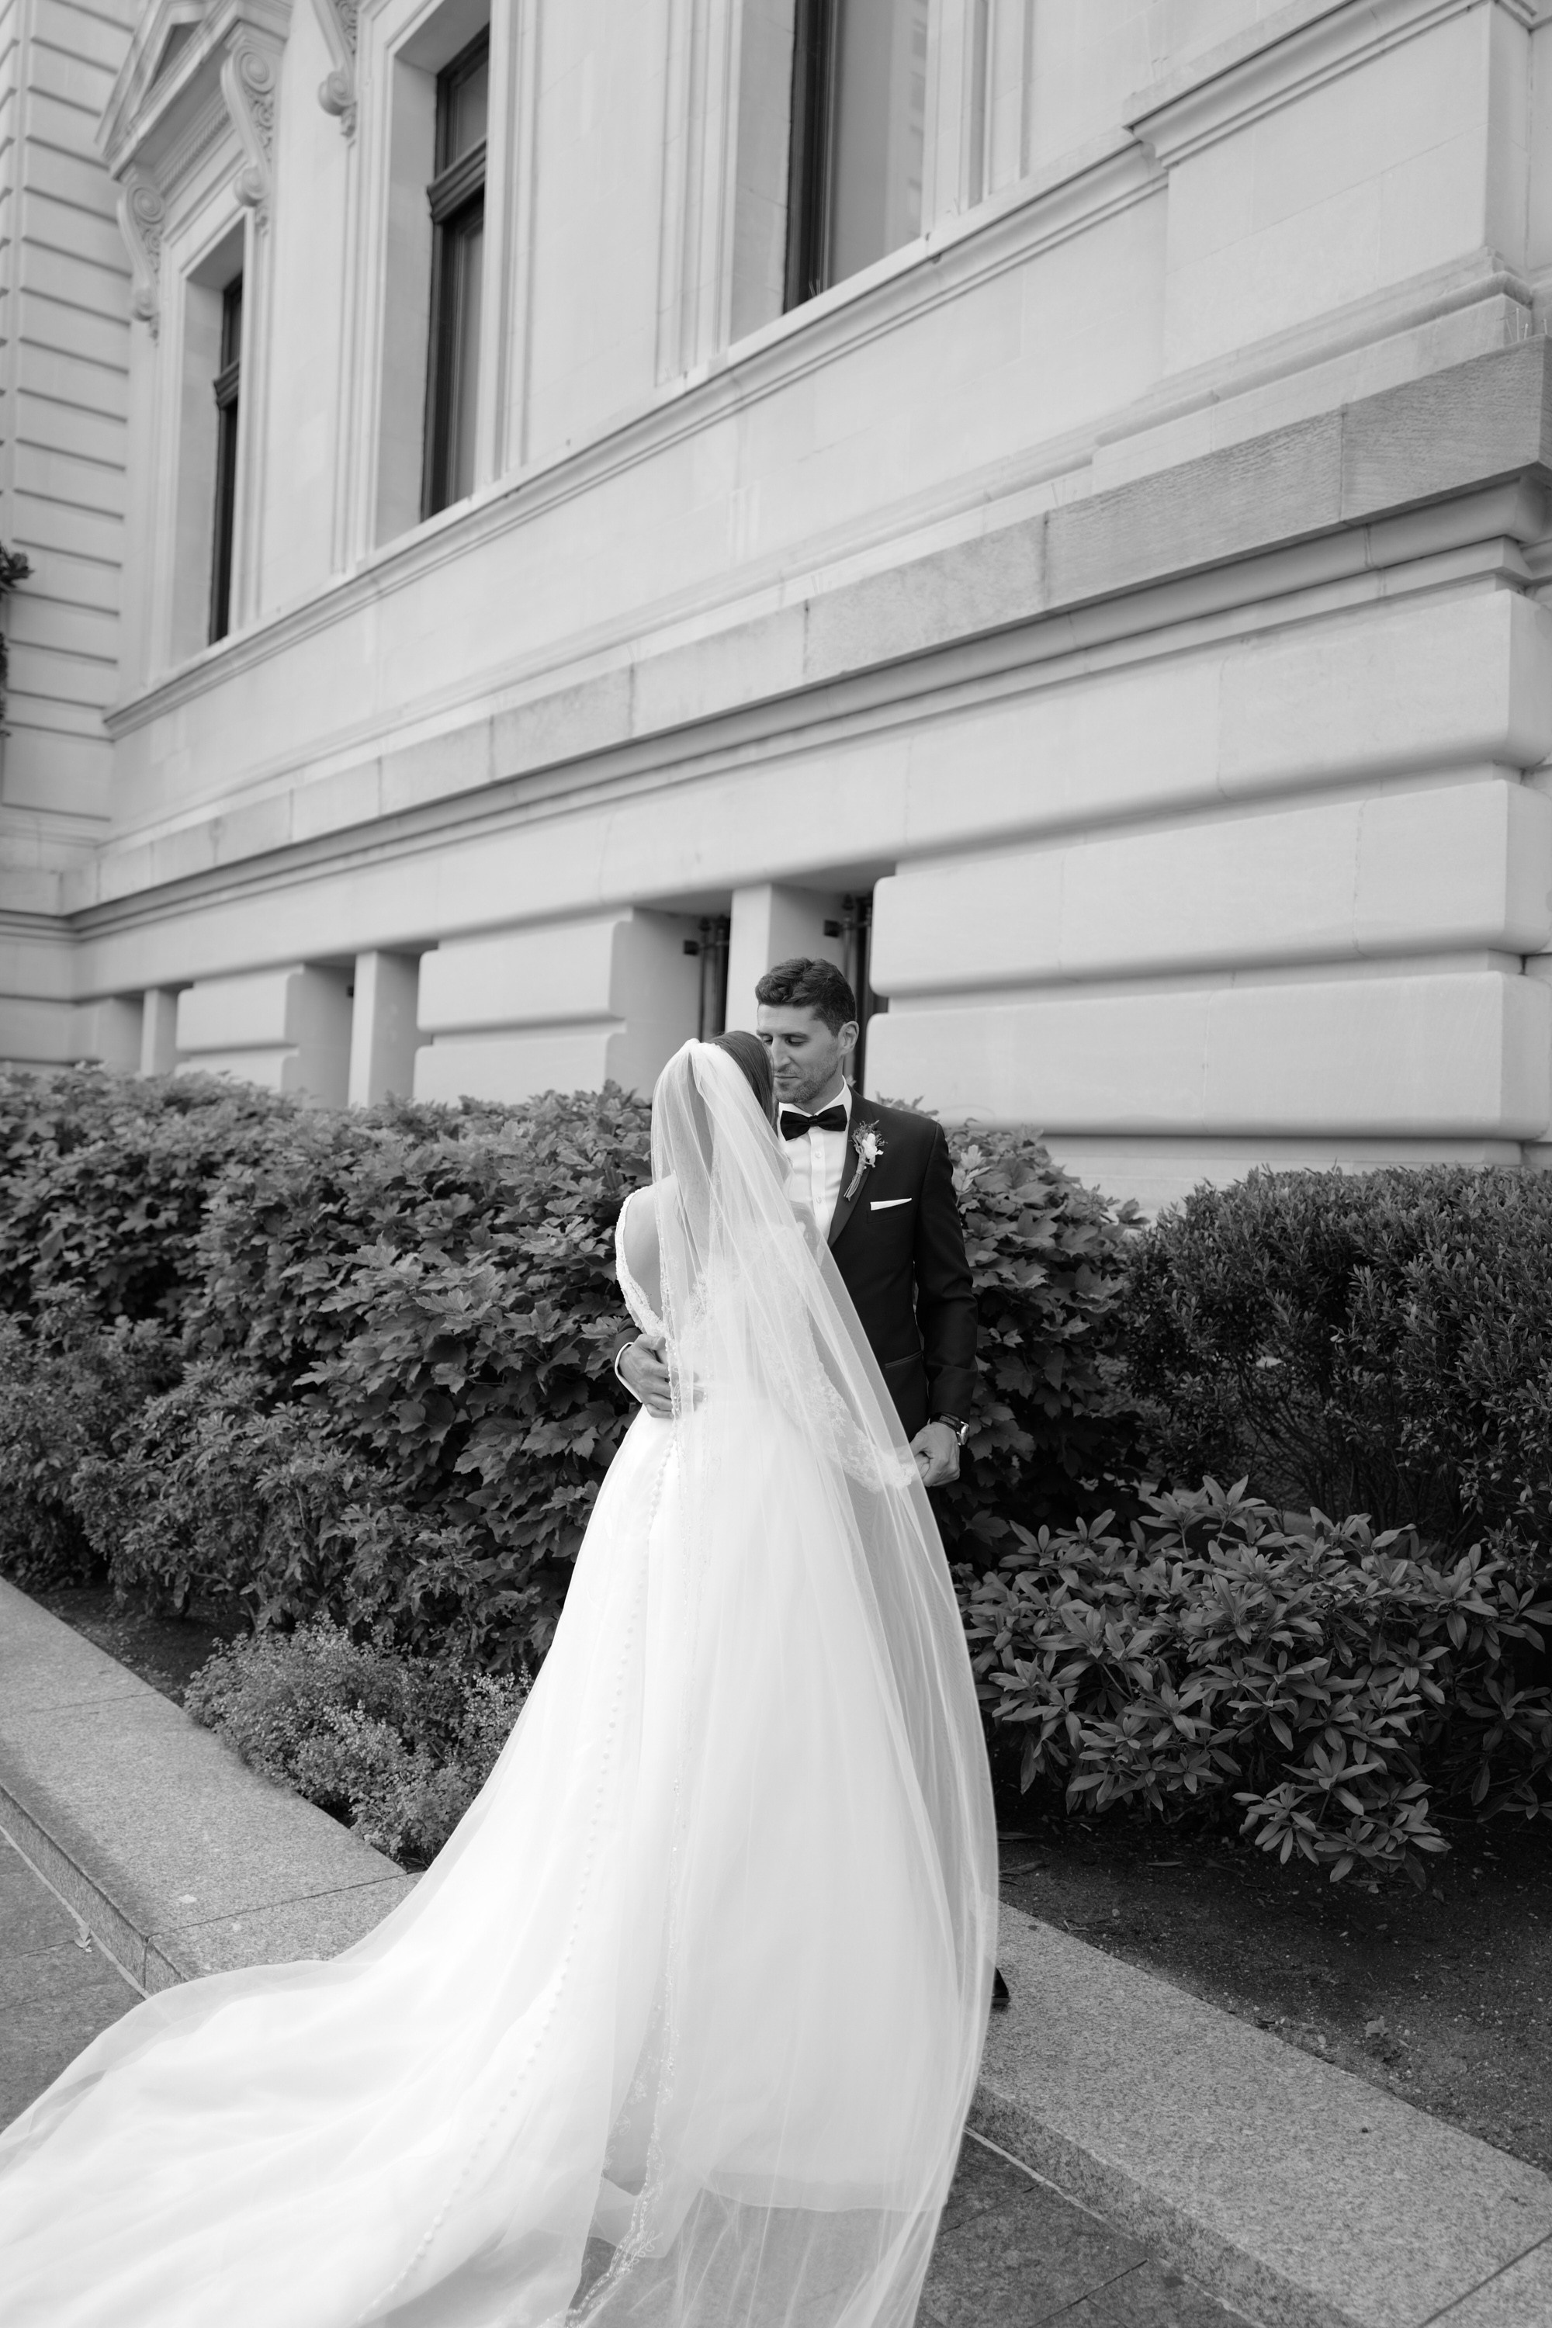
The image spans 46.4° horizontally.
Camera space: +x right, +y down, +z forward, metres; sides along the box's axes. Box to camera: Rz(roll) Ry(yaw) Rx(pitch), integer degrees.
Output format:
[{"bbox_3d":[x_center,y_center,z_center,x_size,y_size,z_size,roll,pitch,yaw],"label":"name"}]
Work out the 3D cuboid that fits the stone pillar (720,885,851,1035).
[{"bbox_3d":[0.035,-0.629,8.381,0.432,1.239,0.298,2,0,-38],"label":"stone pillar"}]

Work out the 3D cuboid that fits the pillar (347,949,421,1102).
[{"bbox_3d":[-2.451,-0.710,11.617,0.432,1.249,0.322,2,0,-38],"label":"pillar"}]

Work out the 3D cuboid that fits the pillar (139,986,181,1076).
[{"bbox_3d":[-4.930,-0.785,14.842,0.432,1.249,0.312,2,0,-38],"label":"pillar"}]

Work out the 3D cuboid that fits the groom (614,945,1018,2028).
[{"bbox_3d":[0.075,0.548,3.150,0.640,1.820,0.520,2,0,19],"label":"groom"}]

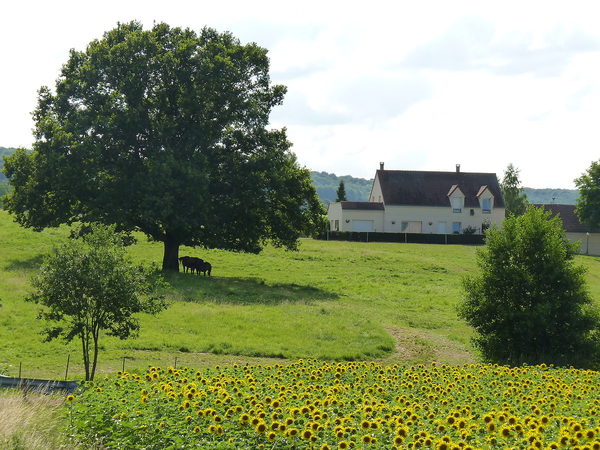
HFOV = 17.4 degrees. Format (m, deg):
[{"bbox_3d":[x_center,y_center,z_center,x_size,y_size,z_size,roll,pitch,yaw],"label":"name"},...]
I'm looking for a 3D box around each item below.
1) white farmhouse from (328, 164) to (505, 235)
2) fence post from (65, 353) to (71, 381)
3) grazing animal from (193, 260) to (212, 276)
[{"bbox_3d":[13.181,-2.478,222.000,18.560,8.890,8.200,1,-2,-10],"label":"white farmhouse"},{"bbox_3d":[-9.488,5.841,80.000,0.070,1.220,0.070,7,-2,0],"label":"fence post"},{"bbox_3d":[-7.965,3.554,160.000,1.800,1.320,0.600,0,-2,16],"label":"grazing animal"}]

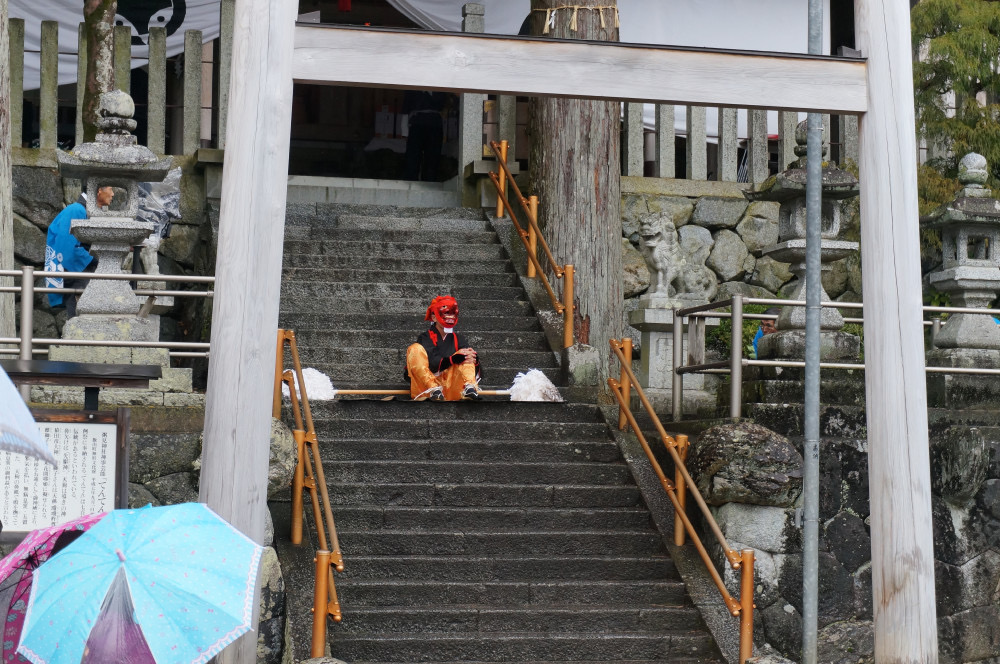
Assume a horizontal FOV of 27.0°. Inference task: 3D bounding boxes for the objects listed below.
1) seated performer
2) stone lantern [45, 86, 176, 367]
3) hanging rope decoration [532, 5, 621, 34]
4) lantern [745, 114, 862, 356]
[{"bbox_3d":[-0.490,0.138,18.025,0.600,0.937,0.660,2,-4,-19],"label":"seated performer"},{"bbox_3d":[-3.124,-0.800,16.771,0.941,2.316,0.941,1,-4,-13],"label":"stone lantern"},{"bbox_3d":[0.769,-3.040,20.926,0.892,0.289,0.892,1,-4,0],"label":"hanging rope decoration"},{"bbox_3d":[2.703,-0.793,18.085,0.902,2.112,0.902,1,-4,-13],"label":"lantern"}]

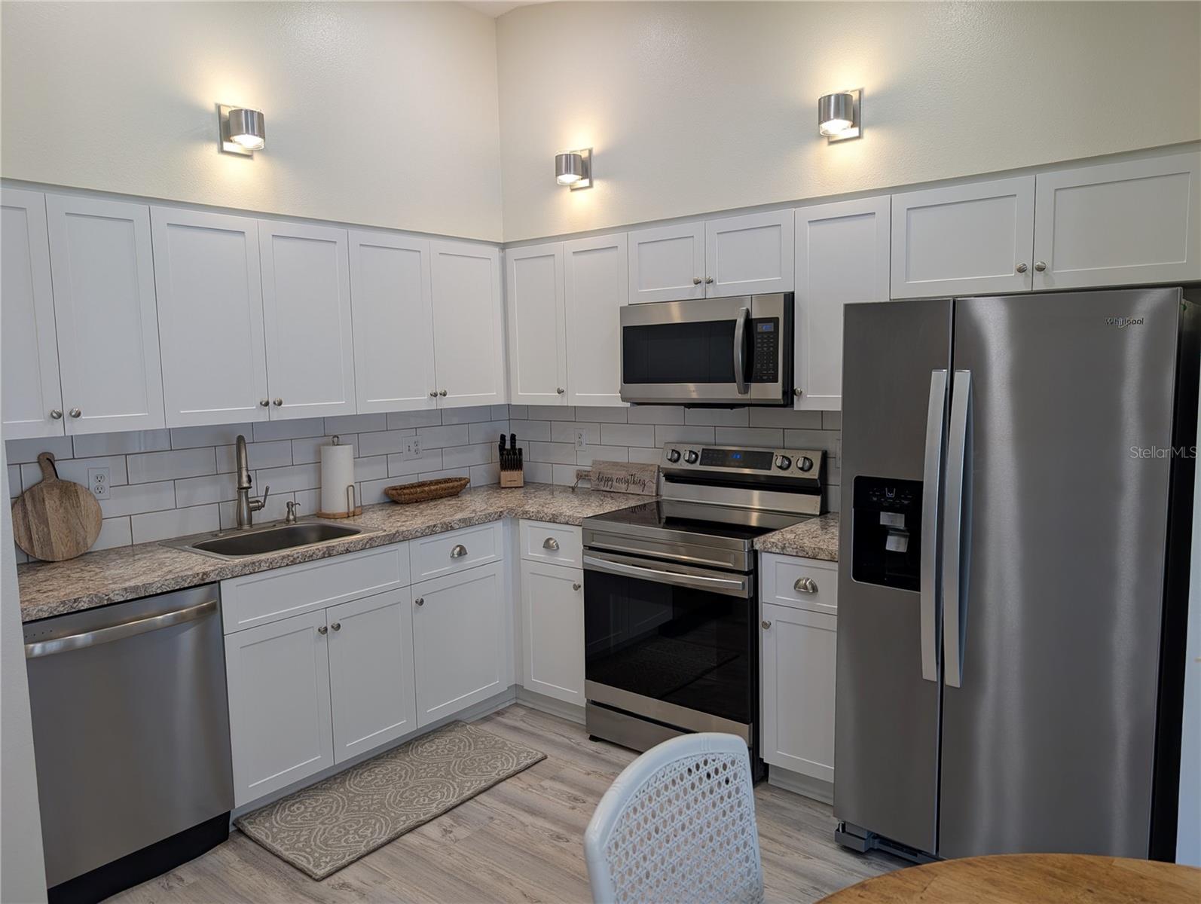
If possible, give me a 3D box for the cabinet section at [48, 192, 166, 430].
[{"bbox_3d":[-1.693,-0.437,2.763,0.325,0.731,0.302,4,8,39],"label":"cabinet section"}]

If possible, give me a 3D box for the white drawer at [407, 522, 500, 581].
[{"bbox_3d":[-0.737,0.401,3.578,0.450,0.177,0.503,4,8,39],"label":"white drawer"}]

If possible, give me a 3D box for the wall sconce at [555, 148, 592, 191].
[{"bbox_3d":[-0.126,-1.223,3.583,0.127,0.166,0.135,4,8,39],"label":"wall sconce"}]

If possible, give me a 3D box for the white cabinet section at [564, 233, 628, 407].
[{"bbox_3d":[0.086,-0.582,3.783,0.359,0.731,0.325,4,8,39],"label":"white cabinet section"}]

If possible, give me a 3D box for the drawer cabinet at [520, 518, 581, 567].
[{"bbox_3d":[-0.038,0.365,3.722,0.380,0.178,0.528,4,8,39],"label":"drawer cabinet"}]

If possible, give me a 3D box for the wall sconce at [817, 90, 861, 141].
[{"bbox_3d":[0.807,-1.157,2.837,0.127,0.166,0.135,4,8,39],"label":"wall sconce"}]

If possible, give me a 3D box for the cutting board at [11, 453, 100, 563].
[{"bbox_3d":[-1.838,0.183,2.808,0.020,0.370,0.283,-2,6,39],"label":"cutting board"}]

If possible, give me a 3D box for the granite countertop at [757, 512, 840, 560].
[{"bbox_3d":[0.870,0.307,3.030,0.352,0.048,0.637,4,8,39],"label":"granite countertop"}]

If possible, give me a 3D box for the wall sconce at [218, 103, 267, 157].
[{"bbox_3d":[-1.365,-1.247,3.203,0.150,0.184,0.125,4,8,39],"label":"wall sconce"}]

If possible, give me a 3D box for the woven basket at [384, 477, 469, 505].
[{"bbox_3d":[-0.816,0.189,3.964,0.180,0.077,0.480,4,8,44],"label":"woven basket"}]

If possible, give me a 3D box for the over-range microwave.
[{"bbox_3d":[0.494,-0.405,3.416,0.757,0.420,0.420,4,8,39],"label":"over-range microwave"}]

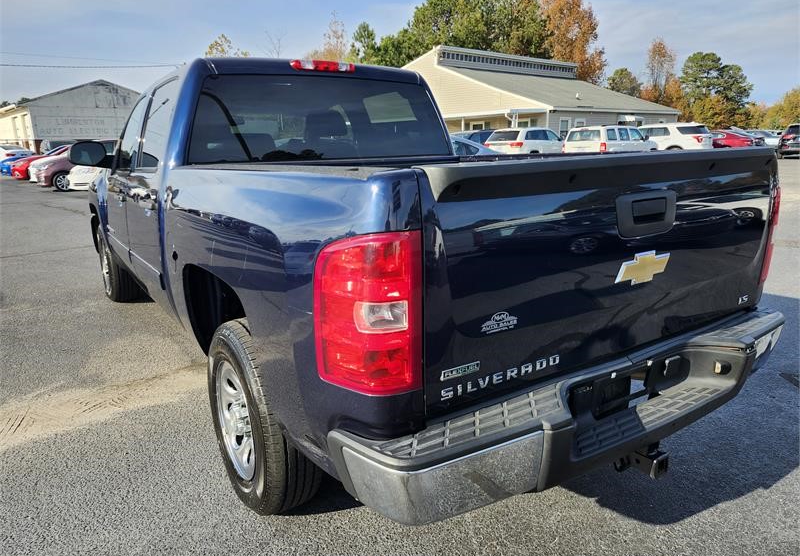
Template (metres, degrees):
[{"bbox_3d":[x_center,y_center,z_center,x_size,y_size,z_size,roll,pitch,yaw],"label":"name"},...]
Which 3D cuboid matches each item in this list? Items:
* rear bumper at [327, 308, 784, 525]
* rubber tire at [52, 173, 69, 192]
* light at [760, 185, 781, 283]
[{"bbox_3d":[0.711,0.342,1.687,1.900,0.230,0.320,-10,17,-32],"label":"rear bumper"},{"bbox_3d":[-11.192,-3.189,17.585,0.210,0.650,0.650,8,16,30],"label":"rubber tire"},{"bbox_3d":[1.400,-0.172,2.118,0.175,0.380,0.195,-11,17,-34],"label":"light"}]

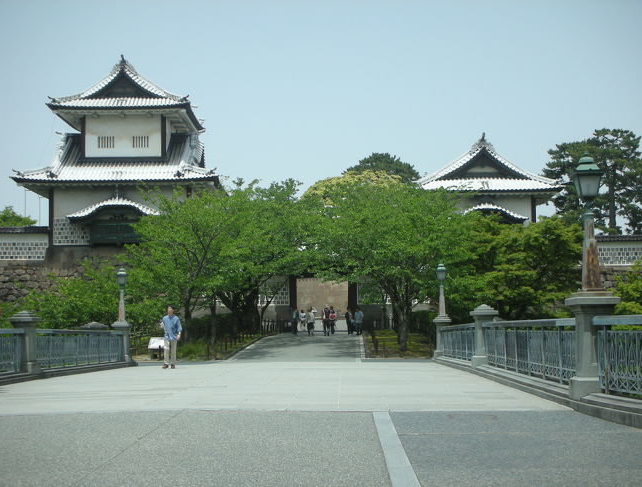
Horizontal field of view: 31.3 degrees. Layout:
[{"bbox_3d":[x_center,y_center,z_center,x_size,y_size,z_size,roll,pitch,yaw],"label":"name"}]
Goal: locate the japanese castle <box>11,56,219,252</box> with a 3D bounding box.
[{"bbox_3d":[-13.605,-5.855,82.329,13.800,13.400,14.000,0,-4,-1],"label":"japanese castle"}]

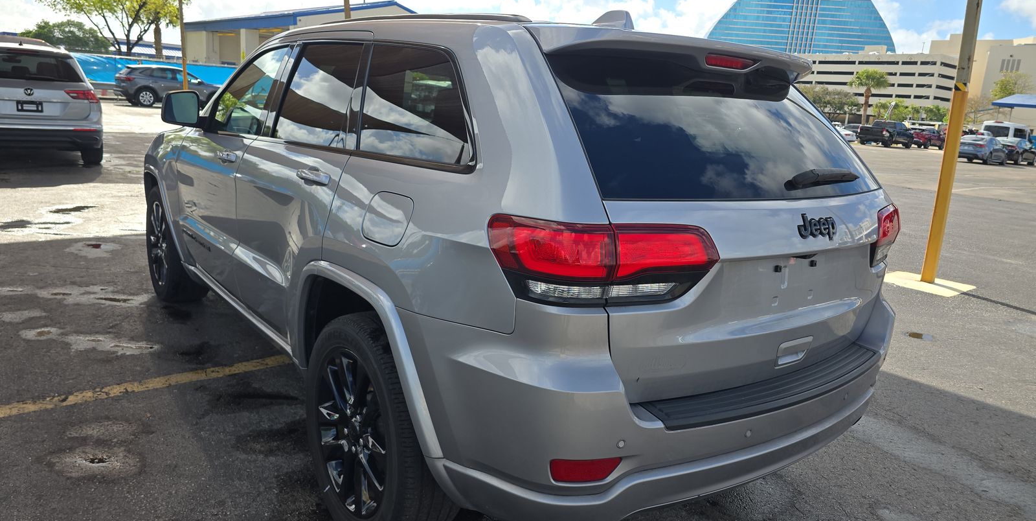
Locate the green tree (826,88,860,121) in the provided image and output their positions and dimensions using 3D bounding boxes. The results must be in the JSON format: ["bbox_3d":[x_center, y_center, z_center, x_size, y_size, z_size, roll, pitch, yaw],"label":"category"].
[{"bbox_3d":[33.216,-15.044,70.091,3.600,5.200,3.600,4,13,0],"label":"green tree"}]

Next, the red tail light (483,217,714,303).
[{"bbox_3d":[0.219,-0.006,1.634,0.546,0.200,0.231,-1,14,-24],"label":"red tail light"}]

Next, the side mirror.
[{"bbox_3d":[-1.686,-0.765,3.466,0.235,0.190,0.150,-5,16,-37],"label":"side mirror"}]

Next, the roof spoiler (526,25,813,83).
[{"bbox_3d":[0.555,-0.635,2.156,1.280,0.135,0.280,-6,17,-38],"label":"roof spoiler"}]

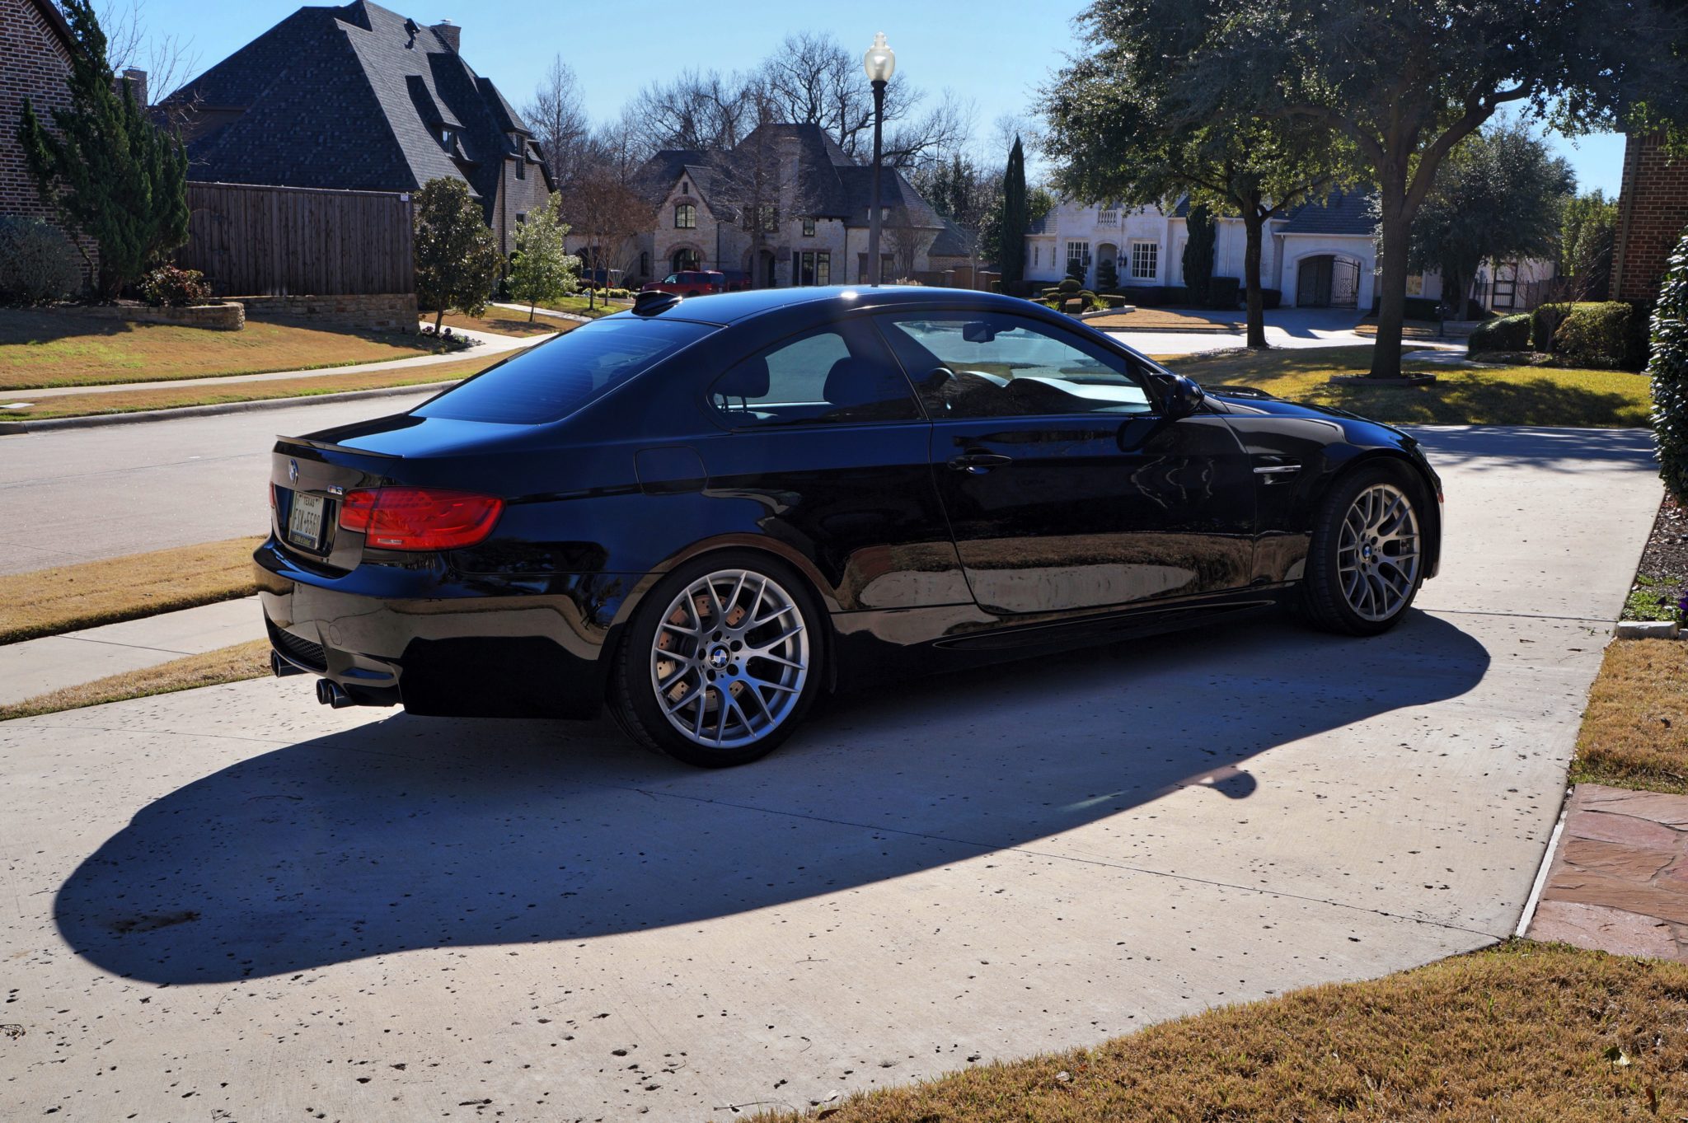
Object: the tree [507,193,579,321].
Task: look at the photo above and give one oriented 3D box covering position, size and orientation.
[{"bbox_3d":[-8.169,-8.201,43.000,1.958,3.426,1.958,0,11,-11],"label":"tree"}]

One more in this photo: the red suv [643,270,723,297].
[{"bbox_3d":[-10.194,-17.531,101.571,5.050,1.920,1.970,6,12,21],"label":"red suv"}]

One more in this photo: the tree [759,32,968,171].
[{"bbox_3d":[1.413,-30.572,124.439,16.000,20.610,14.500,1,11,0],"label":"tree"}]

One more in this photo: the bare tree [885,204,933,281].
[{"bbox_3d":[4.262,-20.298,104.020,3.270,5.660,3.270,1,11,0],"label":"bare tree"}]

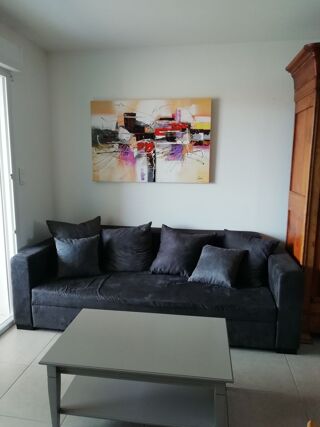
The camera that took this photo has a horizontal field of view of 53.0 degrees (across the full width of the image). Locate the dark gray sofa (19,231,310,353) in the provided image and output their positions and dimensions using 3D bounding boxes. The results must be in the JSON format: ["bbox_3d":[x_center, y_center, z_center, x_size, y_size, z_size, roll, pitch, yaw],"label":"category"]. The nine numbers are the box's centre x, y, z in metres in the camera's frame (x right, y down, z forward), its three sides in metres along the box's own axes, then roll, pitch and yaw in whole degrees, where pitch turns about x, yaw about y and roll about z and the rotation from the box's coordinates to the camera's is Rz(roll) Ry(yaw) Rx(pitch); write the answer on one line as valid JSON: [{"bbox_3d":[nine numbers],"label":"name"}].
[{"bbox_3d":[-0.027,0.572,2.916,2.310,0.780,0.870,2,9,8],"label":"dark gray sofa"}]

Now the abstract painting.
[{"bbox_3d":[-0.098,-0.710,3.175,1.190,0.810,0.040,2,9,8],"label":"abstract painting"}]

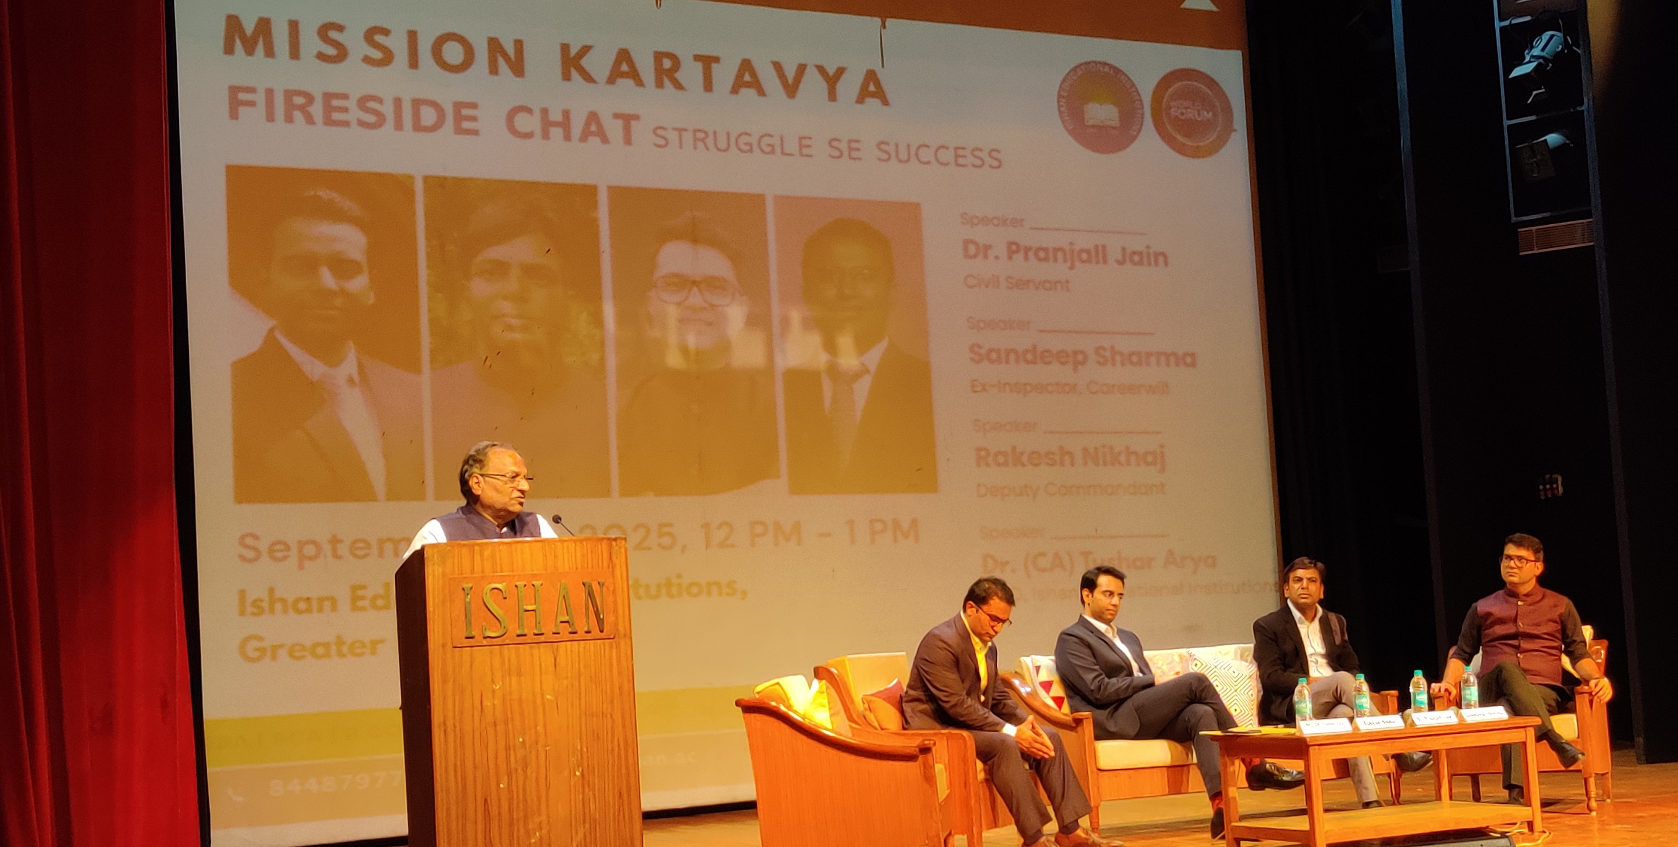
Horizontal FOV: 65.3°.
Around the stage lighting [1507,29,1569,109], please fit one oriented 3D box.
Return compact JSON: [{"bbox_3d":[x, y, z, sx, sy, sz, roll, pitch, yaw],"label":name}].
[{"bbox_3d":[4.325,-2.197,8.100,0.360,0.260,0.250,-50,19,-30],"label":"stage lighting"}]

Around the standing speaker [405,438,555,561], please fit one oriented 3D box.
[{"bbox_3d":[-1.171,0.869,4.270,0.520,1.660,0.380,1,-10,-27],"label":"standing speaker"}]

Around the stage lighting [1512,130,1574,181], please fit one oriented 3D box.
[{"bbox_3d":[4.363,-1.656,8.100,0.250,0.270,0.340,-10,12,36],"label":"stage lighting"}]

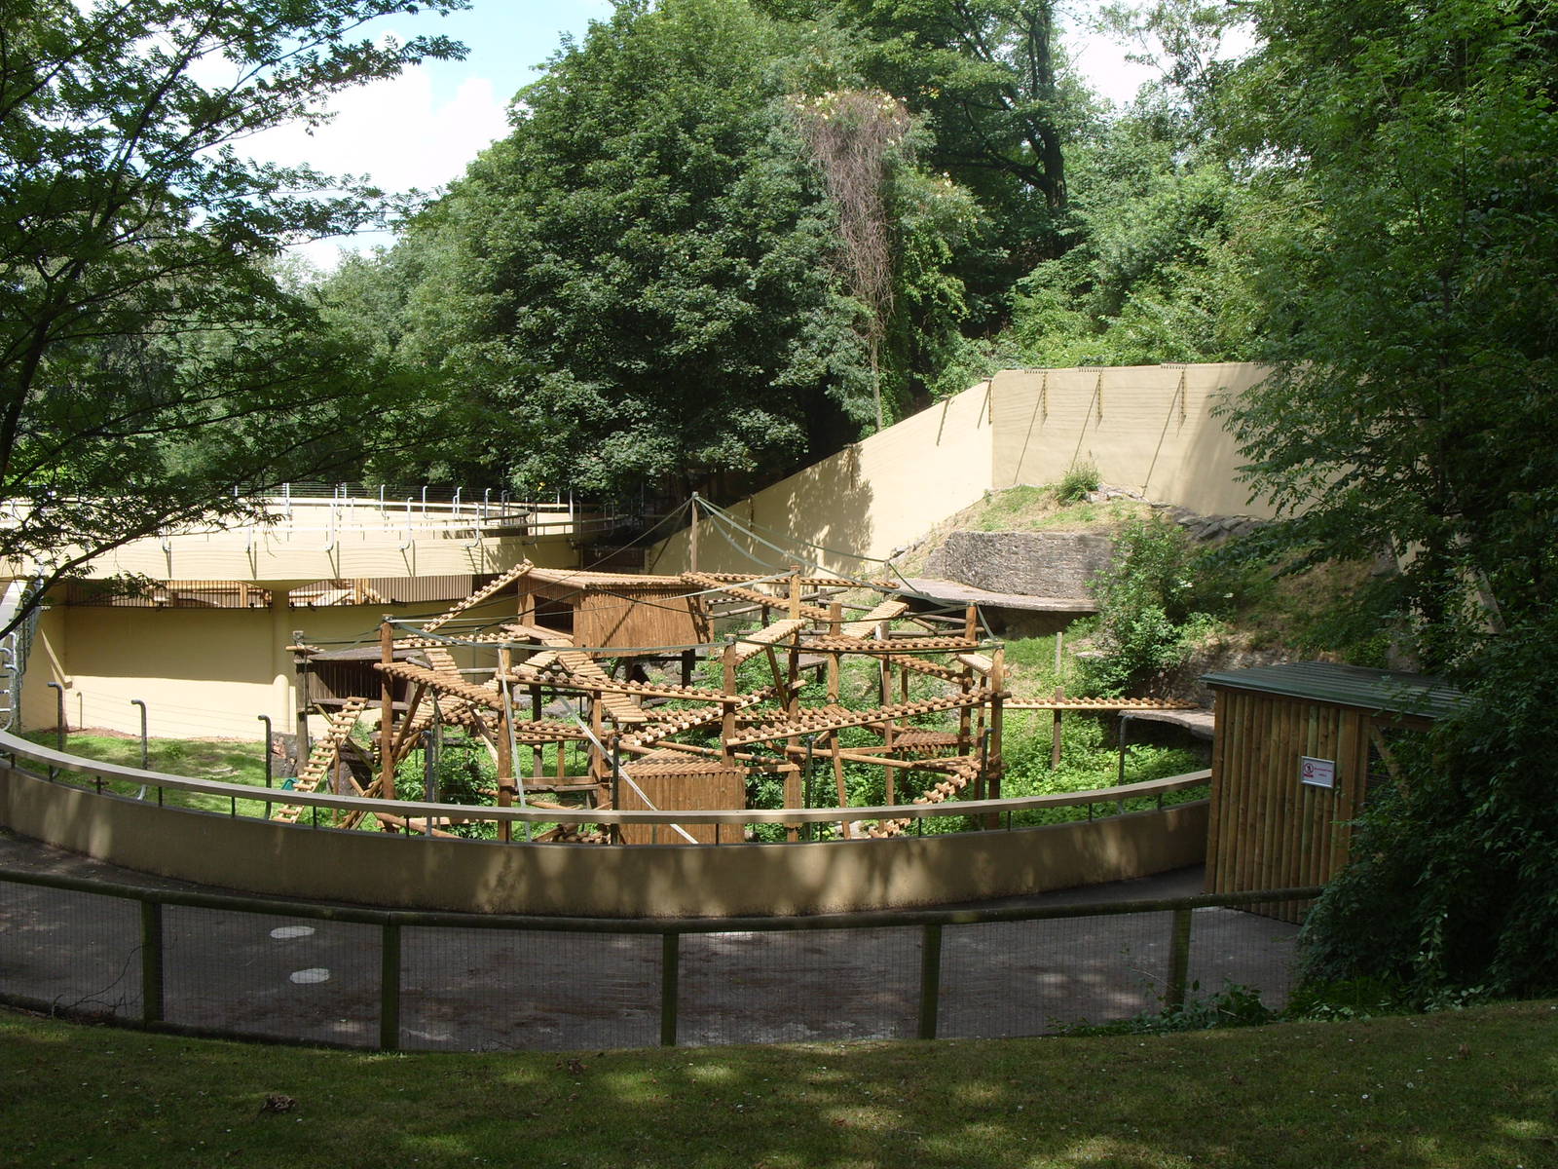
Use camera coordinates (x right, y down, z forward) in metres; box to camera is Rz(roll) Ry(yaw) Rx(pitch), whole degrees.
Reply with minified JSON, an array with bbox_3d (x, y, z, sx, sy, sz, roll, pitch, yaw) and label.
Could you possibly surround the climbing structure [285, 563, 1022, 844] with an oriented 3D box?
[{"bbox_3d":[-2.300,2.050,25.400,11.300,4.200,8.000,1,6,0],"label":"climbing structure"}]

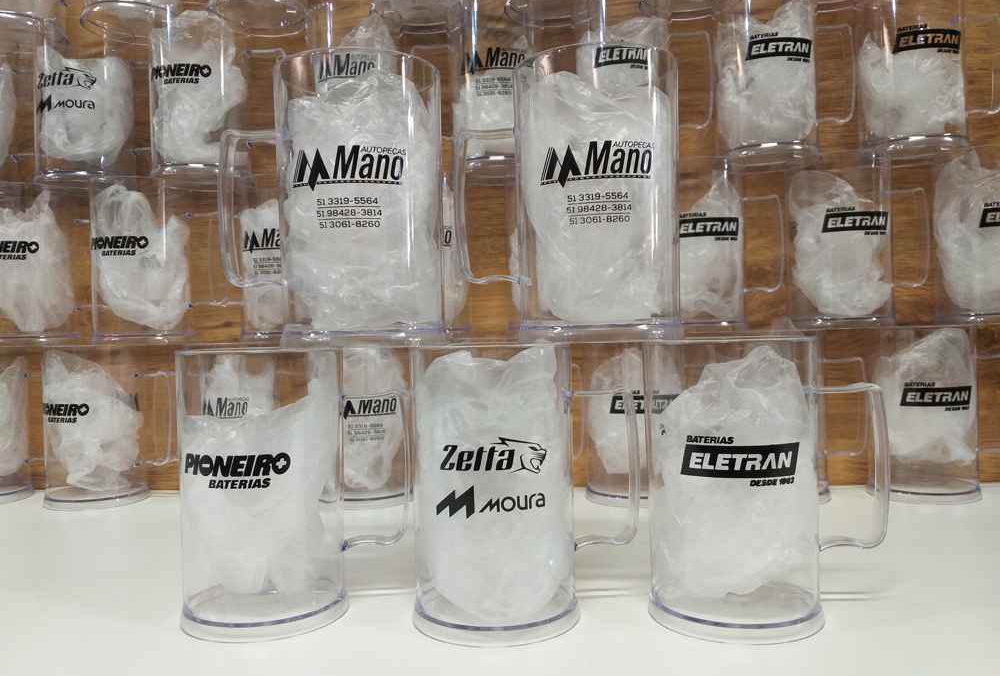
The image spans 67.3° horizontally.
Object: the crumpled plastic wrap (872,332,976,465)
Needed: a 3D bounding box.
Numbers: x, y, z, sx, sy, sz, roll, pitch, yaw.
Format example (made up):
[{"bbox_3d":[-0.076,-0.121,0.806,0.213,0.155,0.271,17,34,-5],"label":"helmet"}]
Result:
[{"bbox_3d":[0.377,0.053,0.665,0.079,0.119,0.073,-1,1,0],"label":"crumpled plastic wrap"}]

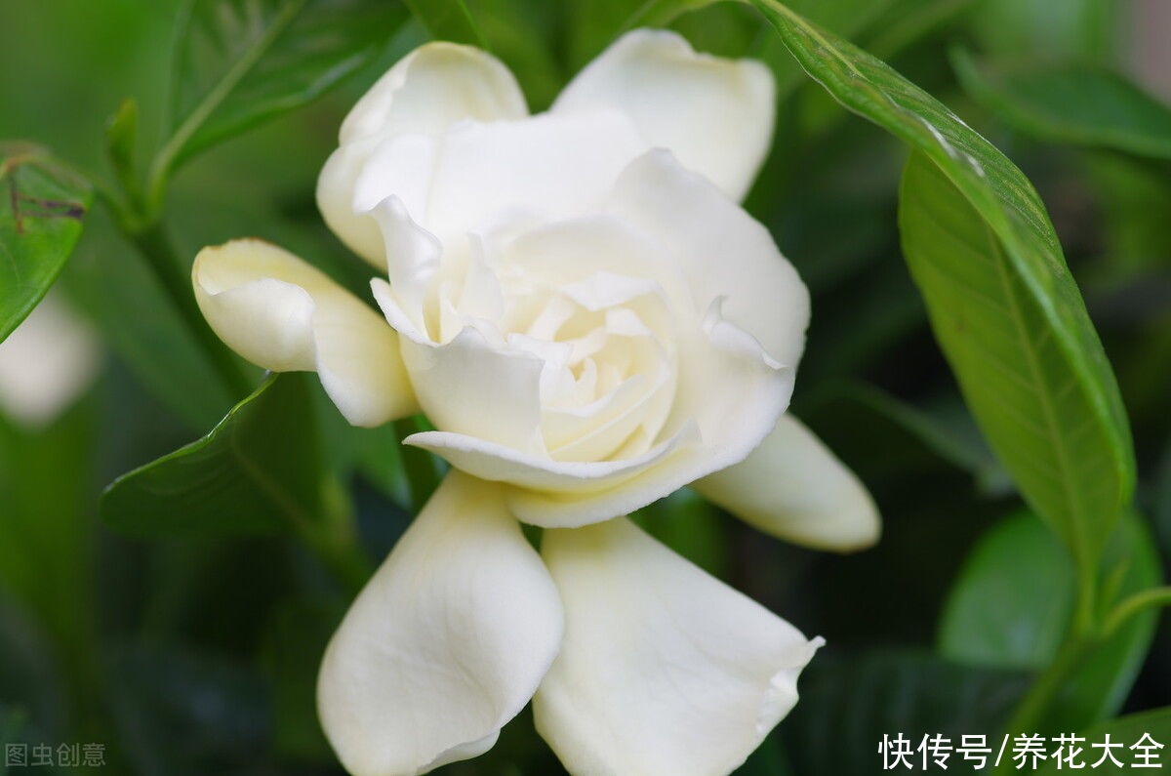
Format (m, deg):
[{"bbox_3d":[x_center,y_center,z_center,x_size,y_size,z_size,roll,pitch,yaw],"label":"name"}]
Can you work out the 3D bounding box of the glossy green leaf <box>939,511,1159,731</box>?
[{"bbox_3d":[0.057,0.029,0.600,0.026,0.027,0.009,6,-12,7],"label":"glossy green leaf"}]

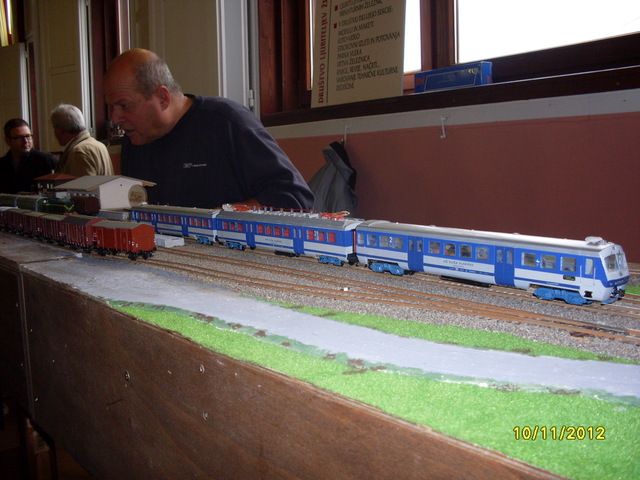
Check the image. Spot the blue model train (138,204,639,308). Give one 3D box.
[{"bbox_3d":[-0.035,-0.008,0.764,0.033,0.052,0.770,-6,8,-37],"label":"blue model train"}]

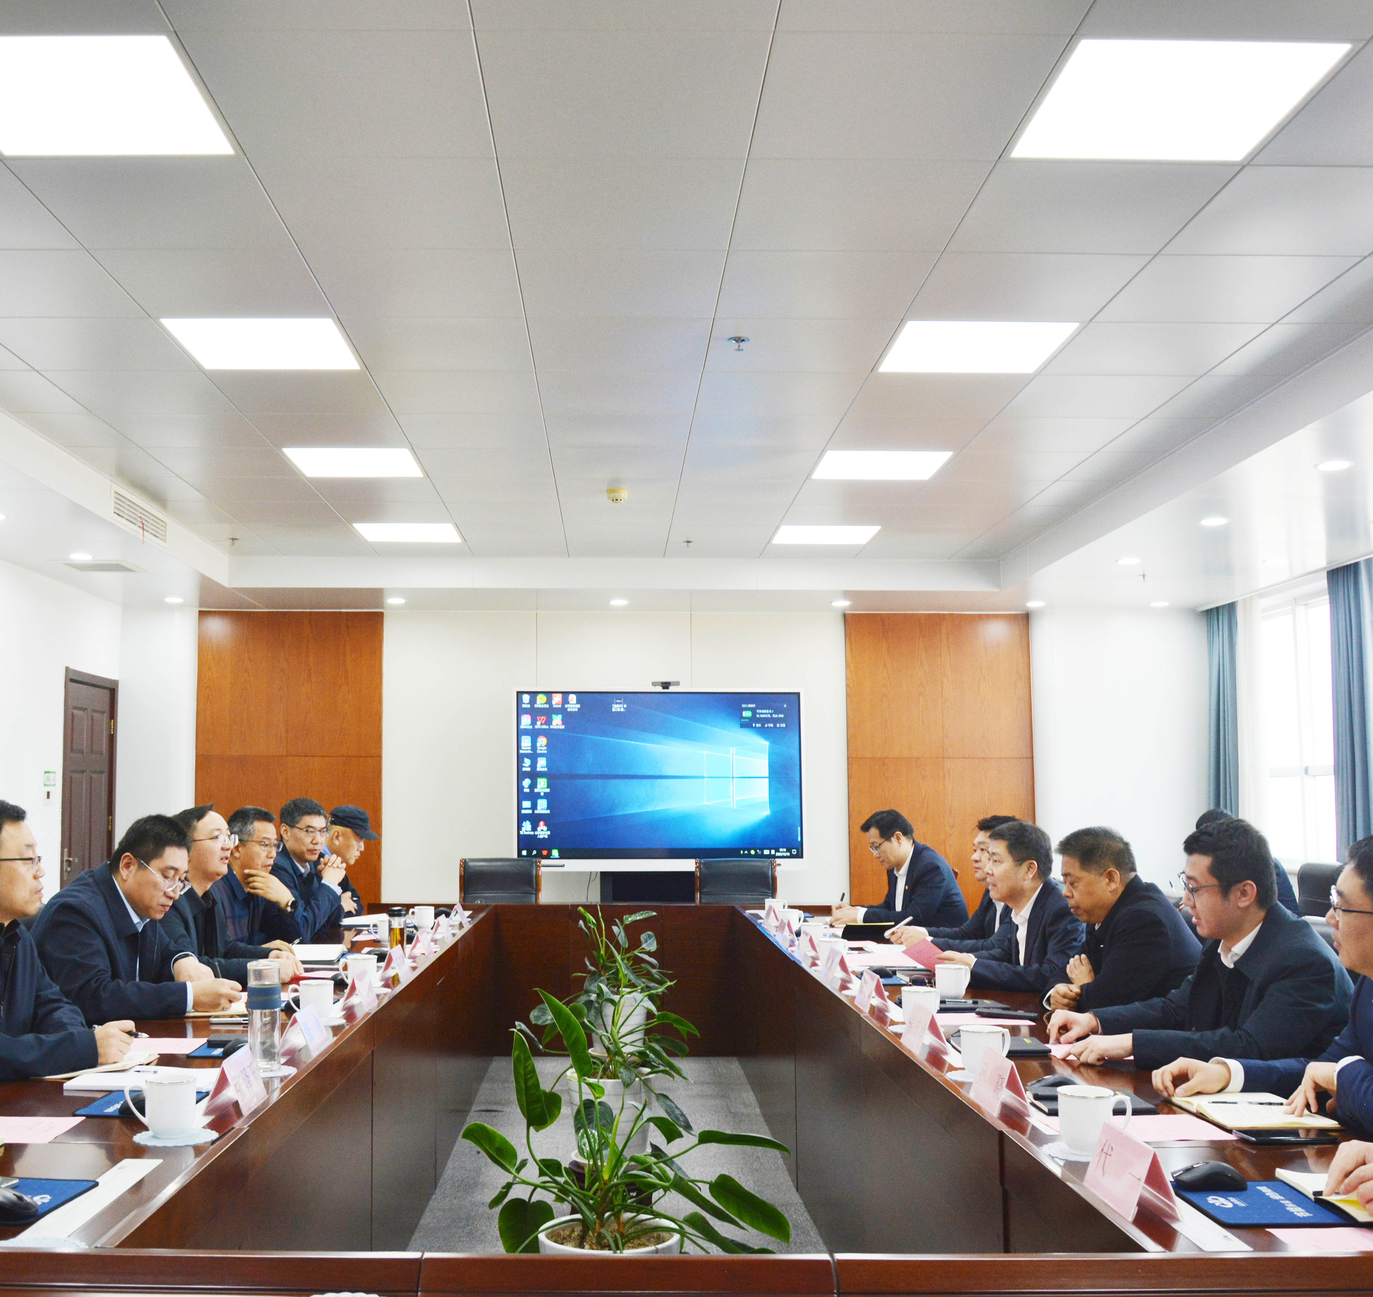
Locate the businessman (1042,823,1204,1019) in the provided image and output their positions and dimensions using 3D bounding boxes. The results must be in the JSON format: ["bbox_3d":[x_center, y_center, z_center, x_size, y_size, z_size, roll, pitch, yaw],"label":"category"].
[{"bbox_3d":[1.138,1.095,3.920,0.740,1.240,0.560,1,-6,-10],"label":"businessman"}]

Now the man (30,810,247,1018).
[{"bbox_3d":[-1.445,1.065,3.780,0.740,1.270,0.560,-1,-6,10],"label":"man"}]

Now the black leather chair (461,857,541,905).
[{"bbox_3d":[-1.050,1.646,8.100,0.540,1.000,0.620,0,-6,-2],"label":"black leather chair"}]

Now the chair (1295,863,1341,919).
[{"bbox_3d":[2.948,1.548,7.150,0.620,1.000,0.560,0,-6,-2],"label":"chair"}]

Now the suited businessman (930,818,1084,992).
[{"bbox_3d":[1.051,1.149,4.500,0.740,1.250,0.560,1,-6,-17],"label":"suited businessman"}]

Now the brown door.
[{"bbox_3d":[-4.000,1.250,9.700,0.120,2.130,0.960,0,-6,-2],"label":"brown door"}]

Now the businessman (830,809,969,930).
[{"bbox_3d":[0.920,1.320,6.250,0.720,1.270,0.560,1,-6,-17],"label":"businessman"}]

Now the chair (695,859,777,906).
[{"bbox_3d":[0.280,1.646,8.100,0.540,1.000,0.620,0,-6,-2],"label":"chair"}]

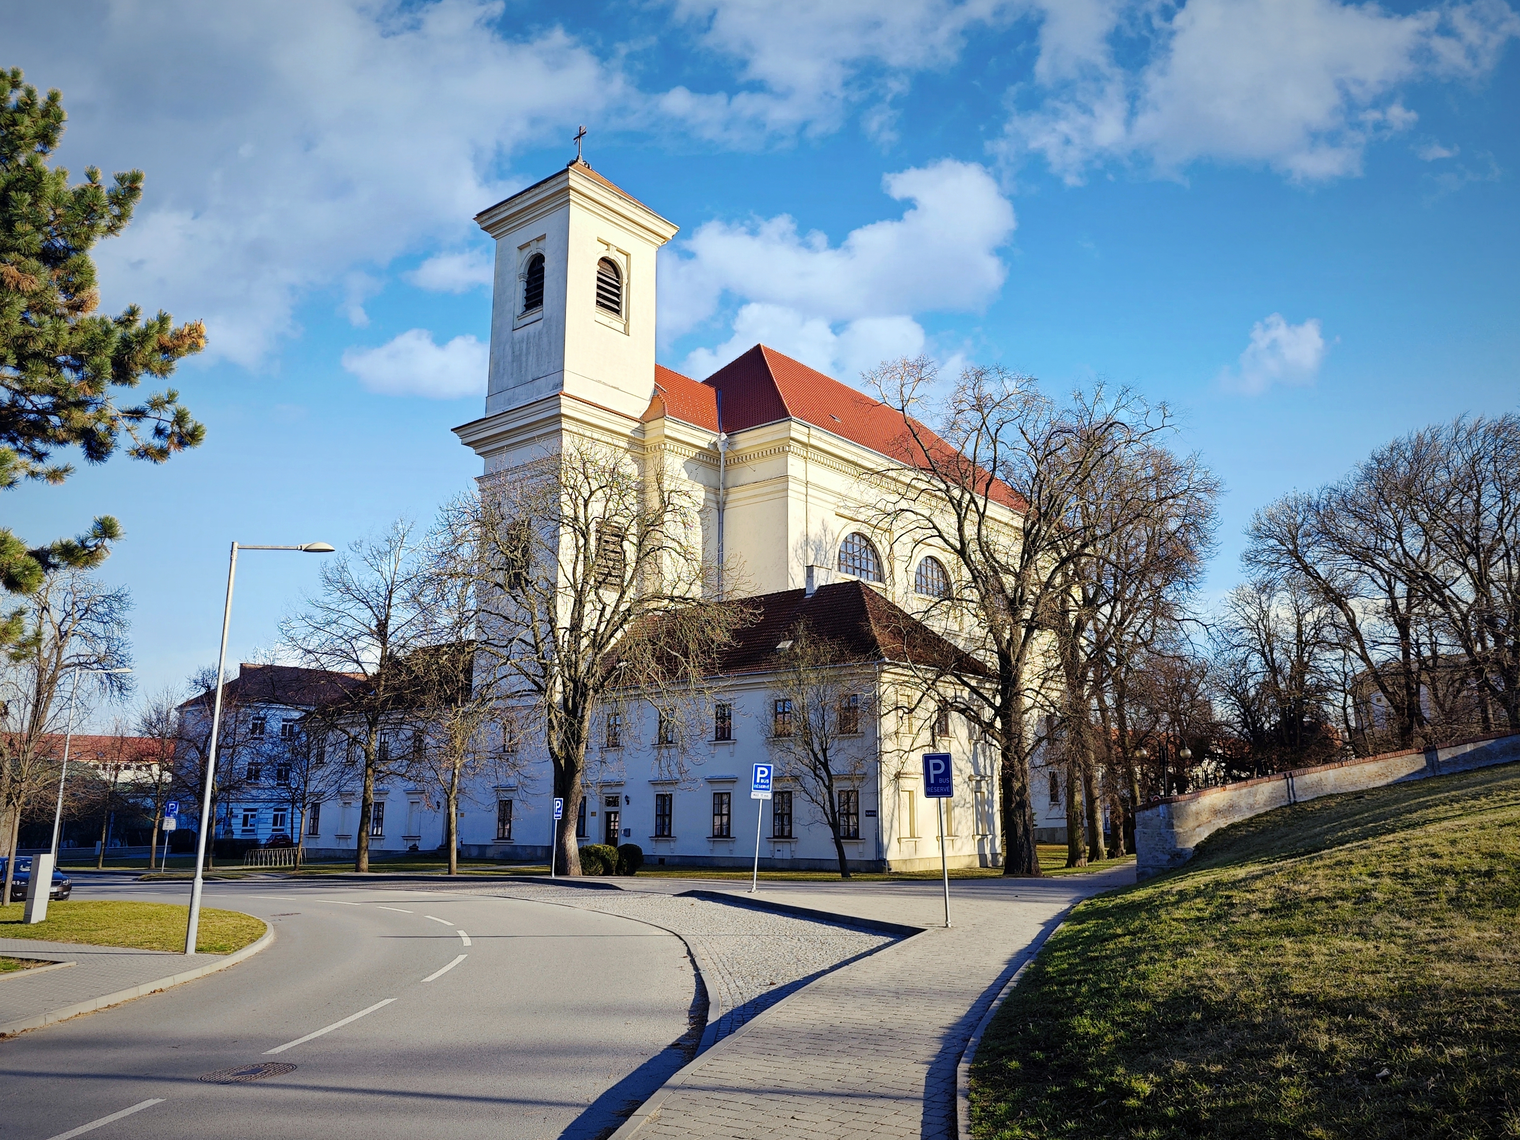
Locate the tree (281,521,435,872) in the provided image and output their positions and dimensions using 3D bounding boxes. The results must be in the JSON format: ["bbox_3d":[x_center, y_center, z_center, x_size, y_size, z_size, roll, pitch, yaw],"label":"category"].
[{"bbox_3d":[-15.619,4.771,39.449,5.450,13.530,5.280,5,-14,-20],"label":"tree"}]

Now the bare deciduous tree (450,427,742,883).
[{"bbox_3d":[-5.877,2.834,37.146,10.890,16.030,10.570,2,-14,-10],"label":"bare deciduous tree"}]

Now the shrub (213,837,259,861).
[{"bbox_3d":[-26.681,14.174,51.410,2.160,1.050,1.730,6,-15,-26],"label":"shrub"}]

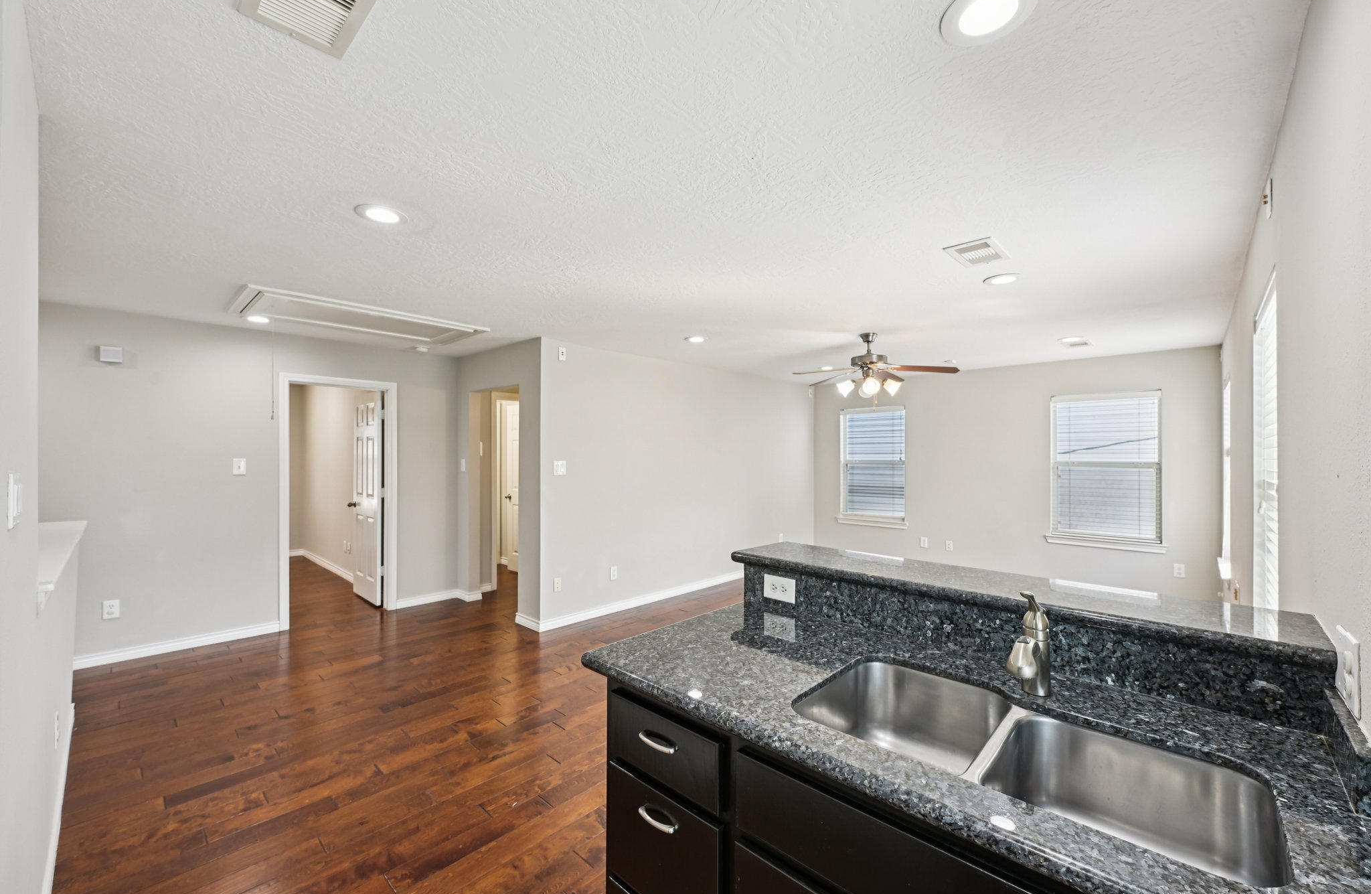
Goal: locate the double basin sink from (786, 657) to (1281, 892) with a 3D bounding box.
[{"bbox_3d":[0.622,0.675,1.039,0.745,0.215,0.465,0,-1,43],"label":"double basin sink"}]

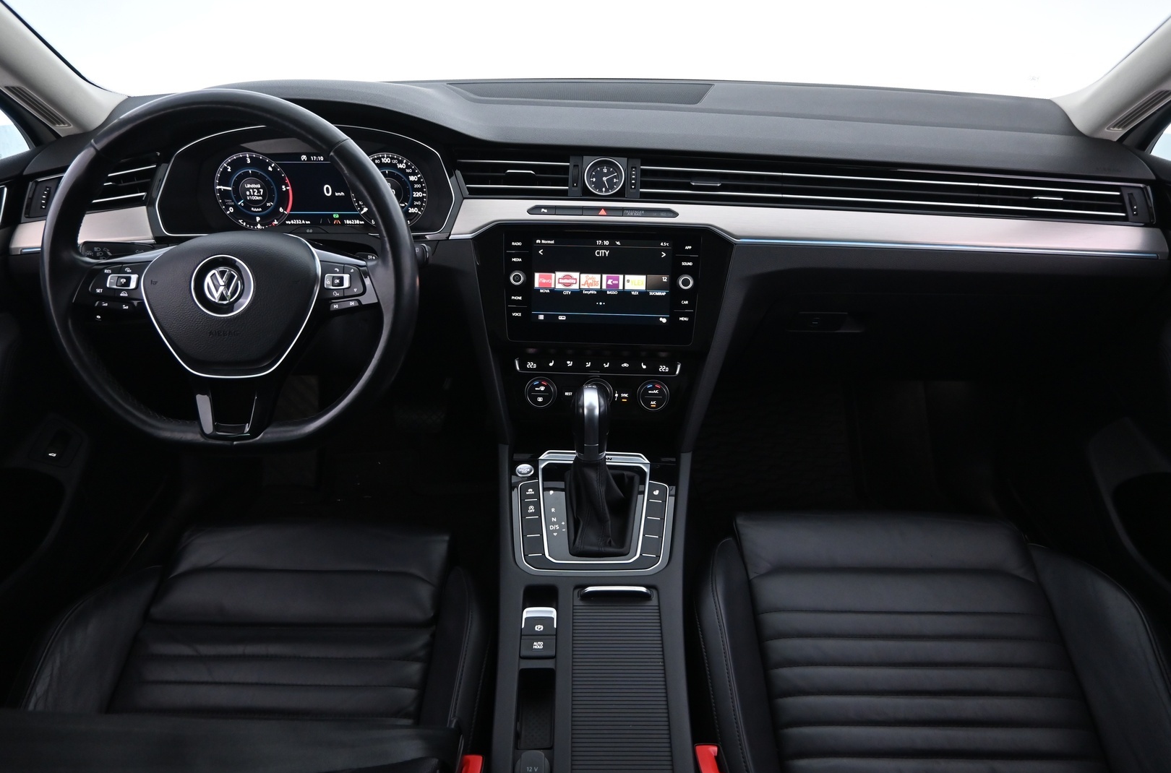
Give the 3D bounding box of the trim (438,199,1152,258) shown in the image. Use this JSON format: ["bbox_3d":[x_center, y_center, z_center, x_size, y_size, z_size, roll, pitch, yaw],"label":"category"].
[{"bbox_3d":[0.256,-0.195,0.957,0.860,0.055,0.045,2,3,4],"label":"trim"}]

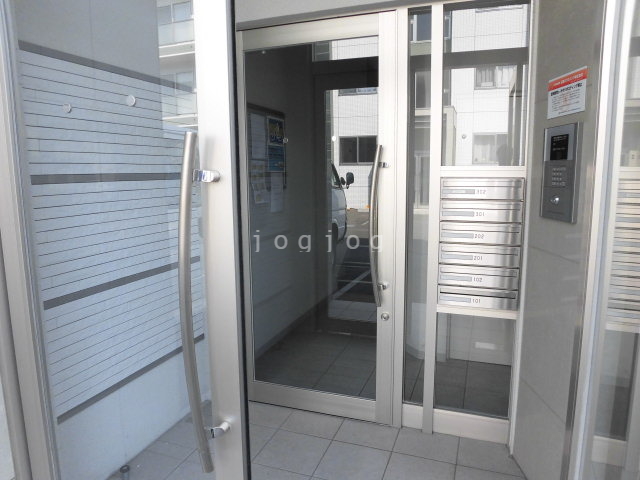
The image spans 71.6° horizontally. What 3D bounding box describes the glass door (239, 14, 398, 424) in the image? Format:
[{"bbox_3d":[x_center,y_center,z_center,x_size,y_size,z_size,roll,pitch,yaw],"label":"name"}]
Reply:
[{"bbox_3d":[-0.034,-0.064,2.410,0.900,2.100,0.060,2,8,20],"label":"glass door"}]

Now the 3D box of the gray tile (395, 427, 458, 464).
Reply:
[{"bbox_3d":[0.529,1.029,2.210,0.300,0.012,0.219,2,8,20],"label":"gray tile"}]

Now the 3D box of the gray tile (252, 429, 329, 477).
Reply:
[{"bbox_3d":[-0.123,1.038,2.170,0.300,0.012,0.300,2,8,20],"label":"gray tile"}]

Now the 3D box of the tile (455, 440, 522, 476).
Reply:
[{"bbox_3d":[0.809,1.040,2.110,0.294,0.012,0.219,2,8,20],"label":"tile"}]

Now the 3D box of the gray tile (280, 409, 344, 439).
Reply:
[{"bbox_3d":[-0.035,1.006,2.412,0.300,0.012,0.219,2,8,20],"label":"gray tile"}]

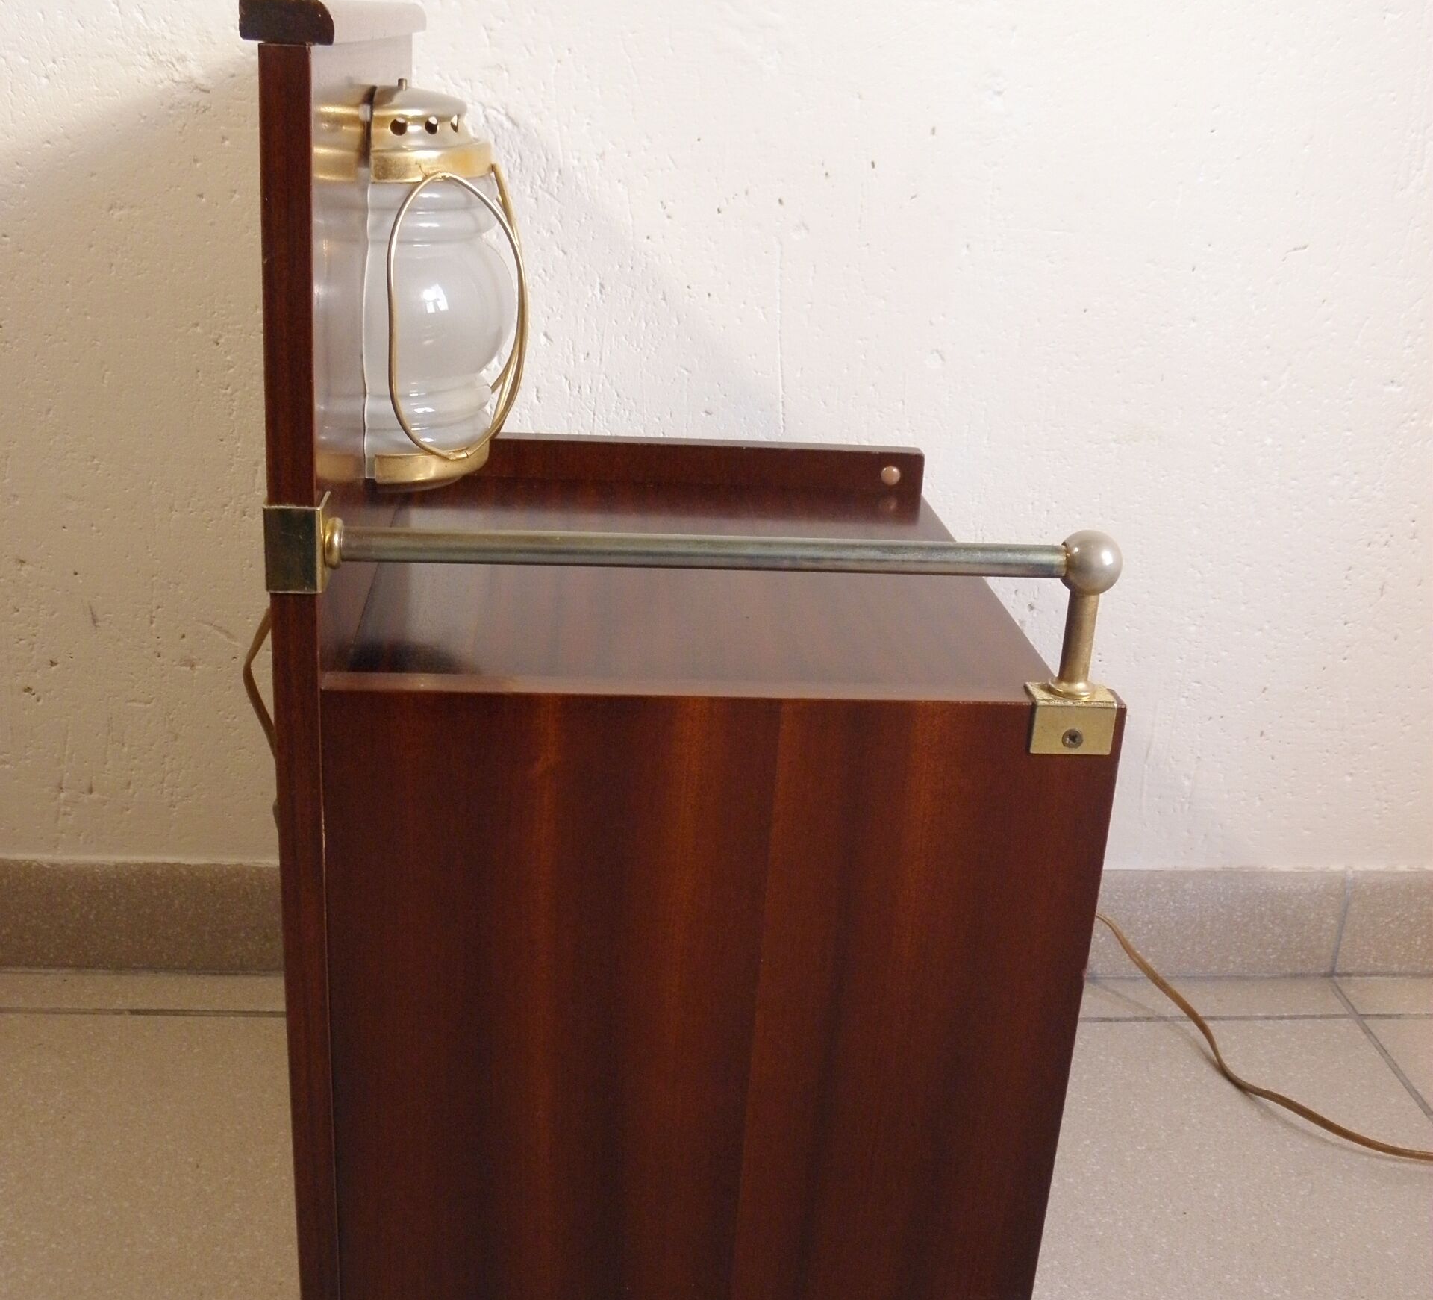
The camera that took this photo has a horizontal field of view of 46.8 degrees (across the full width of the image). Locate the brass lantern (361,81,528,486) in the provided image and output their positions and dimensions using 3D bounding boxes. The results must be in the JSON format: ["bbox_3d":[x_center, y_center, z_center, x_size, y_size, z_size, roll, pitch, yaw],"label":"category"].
[{"bbox_3d":[-0.113,-0.157,0.709,0.064,0.165,0.109,2,21,-5],"label":"brass lantern"}]

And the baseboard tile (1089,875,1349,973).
[{"bbox_3d":[0.285,0.190,1.146,0.304,0.084,0.012,2,21,-5],"label":"baseboard tile"}]

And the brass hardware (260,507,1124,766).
[{"bbox_3d":[-0.003,-0.008,0.600,0.309,0.086,0.025,2,21,-5],"label":"brass hardware"}]

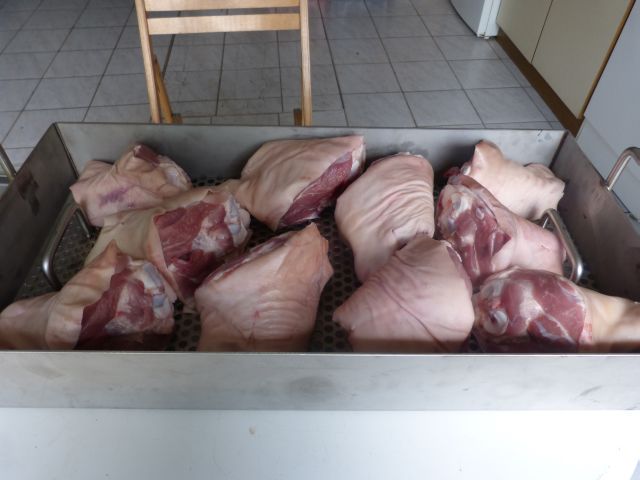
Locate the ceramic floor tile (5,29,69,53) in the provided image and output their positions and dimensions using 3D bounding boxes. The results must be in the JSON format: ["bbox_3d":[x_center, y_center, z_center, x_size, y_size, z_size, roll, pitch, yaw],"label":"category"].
[{"bbox_3d":[-1.670,-1.189,2.761,0.310,0.010,0.310,-4,48,-4],"label":"ceramic floor tile"}]

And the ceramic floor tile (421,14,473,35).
[{"bbox_3d":[0.823,-1.358,2.929,0.310,0.010,0.310,-4,48,-4],"label":"ceramic floor tile"}]

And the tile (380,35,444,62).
[{"bbox_3d":[0.538,-1.103,2.684,0.308,0.010,0.308,-4,48,-4],"label":"tile"}]

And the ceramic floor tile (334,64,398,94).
[{"bbox_3d":[0.261,-0.898,2.573,0.333,0.010,0.333,-3,47,-4],"label":"ceramic floor tile"}]

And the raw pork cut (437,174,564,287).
[{"bbox_3d":[0.239,-0.004,0.634,0.165,0.105,0.120,11,48,10],"label":"raw pork cut"}]

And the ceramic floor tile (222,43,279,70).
[{"bbox_3d":[-0.394,-1.044,2.634,0.310,0.010,0.310,-4,48,-4],"label":"ceramic floor tile"}]

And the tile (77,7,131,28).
[{"bbox_3d":[-1.388,-1.440,2.992,0.310,0.010,0.310,-4,48,-4],"label":"tile"}]

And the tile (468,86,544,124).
[{"bbox_3d":[0.912,-0.669,2.298,0.310,0.010,0.310,-4,48,-4],"label":"tile"}]

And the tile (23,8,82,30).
[{"bbox_3d":[-1.696,-1.411,2.960,0.308,0.010,0.308,-4,48,-4],"label":"tile"}]

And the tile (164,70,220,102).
[{"bbox_3d":[-0.675,-0.789,2.392,0.308,0.010,0.308,-4,48,-4],"label":"tile"}]

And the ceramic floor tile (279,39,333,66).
[{"bbox_3d":[-0.083,-1.060,2.643,0.308,0.010,0.308,-4,48,-4],"label":"ceramic floor tile"}]

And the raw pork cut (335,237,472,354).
[{"bbox_3d":[0.103,0.074,0.569,0.188,0.110,0.137,-36,57,-29],"label":"raw pork cut"}]

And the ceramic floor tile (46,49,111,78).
[{"bbox_3d":[-1.325,-0.975,2.561,0.308,0.010,0.308,-4,48,-4],"label":"ceramic floor tile"}]

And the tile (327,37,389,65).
[{"bbox_3d":[0.232,-1.141,2.799,0.333,0.010,0.333,-3,47,-4],"label":"tile"}]

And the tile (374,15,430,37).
[{"bbox_3d":[0.535,-1.403,3.047,0.333,0.010,0.333,-3,47,-4],"label":"tile"}]

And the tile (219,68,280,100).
[{"bbox_3d":[-0.364,-0.810,2.412,0.308,0.010,0.308,-4,48,-4],"label":"tile"}]

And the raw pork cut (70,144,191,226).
[{"bbox_3d":[-0.291,-0.083,0.717,0.174,0.098,0.141,-15,49,-14],"label":"raw pork cut"}]

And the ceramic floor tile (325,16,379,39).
[{"bbox_3d":[0.204,-1.384,3.025,0.333,0.010,0.333,-3,47,-4],"label":"ceramic floor tile"}]

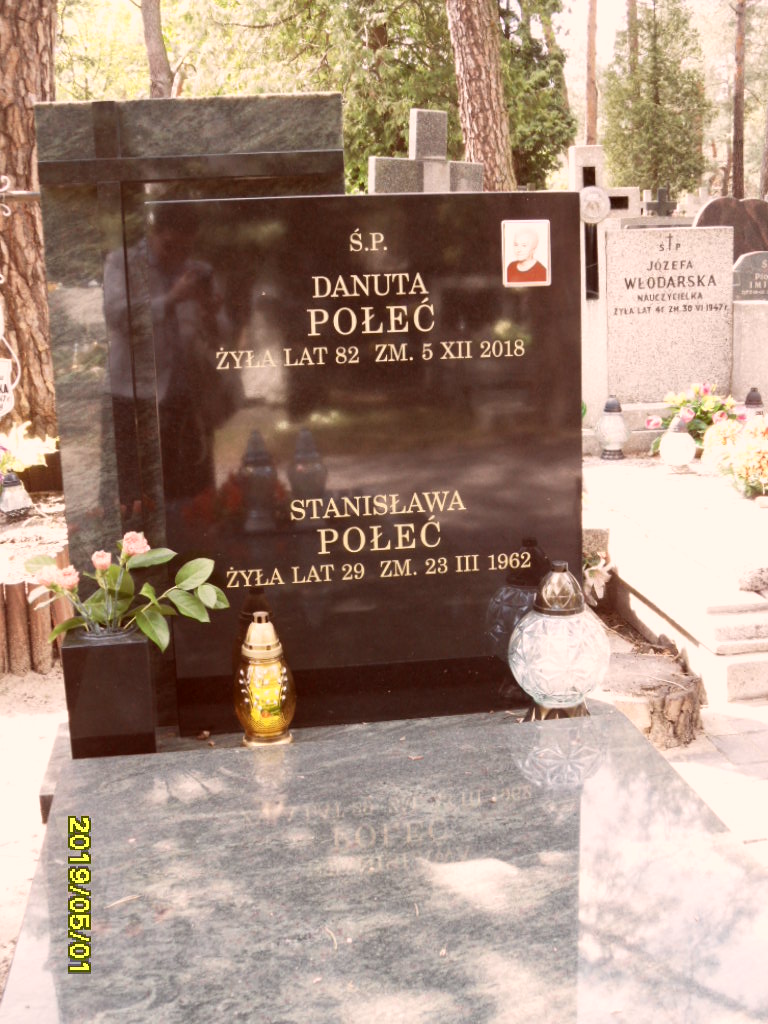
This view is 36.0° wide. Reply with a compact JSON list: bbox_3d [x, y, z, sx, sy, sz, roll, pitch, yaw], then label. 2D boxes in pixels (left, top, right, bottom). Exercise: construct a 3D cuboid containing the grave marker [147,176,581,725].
[{"bbox_3d":[-0.016,-0.080,2.230,0.782,0.988,0.060,-3,12,-7],"label":"grave marker"}]

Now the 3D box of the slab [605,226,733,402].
[{"bbox_3d":[1.354,-0.935,5.672,0.618,0.808,0.100,-3,12,-7],"label":"slab"}]

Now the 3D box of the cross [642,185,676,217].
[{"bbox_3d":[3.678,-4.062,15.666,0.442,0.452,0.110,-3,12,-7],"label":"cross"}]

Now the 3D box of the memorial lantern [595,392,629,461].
[{"bbox_3d":[1.052,-0.390,5.434,0.160,0.278,0.160,-3,12,-7],"label":"memorial lantern"}]

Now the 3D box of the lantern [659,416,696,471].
[{"bbox_3d":[1.284,-0.300,5.176,0.159,0.220,0.159,-3,12,-7],"label":"lantern"}]

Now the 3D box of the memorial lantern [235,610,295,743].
[{"bbox_3d":[-0.217,0.306,2.158,0.112,0.256,0.112,-3,12,-7],"label":"memorial lantern"}]

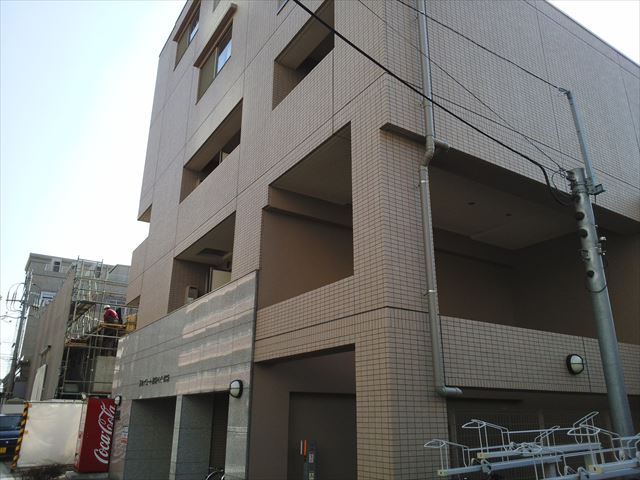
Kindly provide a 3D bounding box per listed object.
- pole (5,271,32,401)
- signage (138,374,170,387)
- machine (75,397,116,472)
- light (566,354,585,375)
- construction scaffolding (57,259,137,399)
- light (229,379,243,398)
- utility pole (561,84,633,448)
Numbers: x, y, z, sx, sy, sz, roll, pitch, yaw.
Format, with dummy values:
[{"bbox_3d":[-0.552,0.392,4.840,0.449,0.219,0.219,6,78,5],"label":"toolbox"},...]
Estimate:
[{"bbox_3d":[-18.671,6.879,30.726,0.420,10.200,0.420,12,-22,-31],"label":"pole"},{"bbox_3d":[-3.759,3.198,11.273,0.040,0.155,2.423,12,-22,-31],"label":"signage"},{"bbox_3d":[-6.209,5.350,13.770,0.720,1.830,1.020,12,-22,-31],"label":"machine"},{"bbox_3d":[3.355,1.635,6.547,0.265,0.265,0.110,12,-22,-31],"label":"light"},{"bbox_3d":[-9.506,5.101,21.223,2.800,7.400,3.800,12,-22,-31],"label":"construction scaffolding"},{"bbox_3d":[-1.241,2.227,7.436,0.110,0.265,0.265,12,-22,-31],"label":"light"},{"bbox_3d":[3.461,0.693,6.097,0.320,5.970,0.280,12,-22,-31],"label":"utility pole"}]

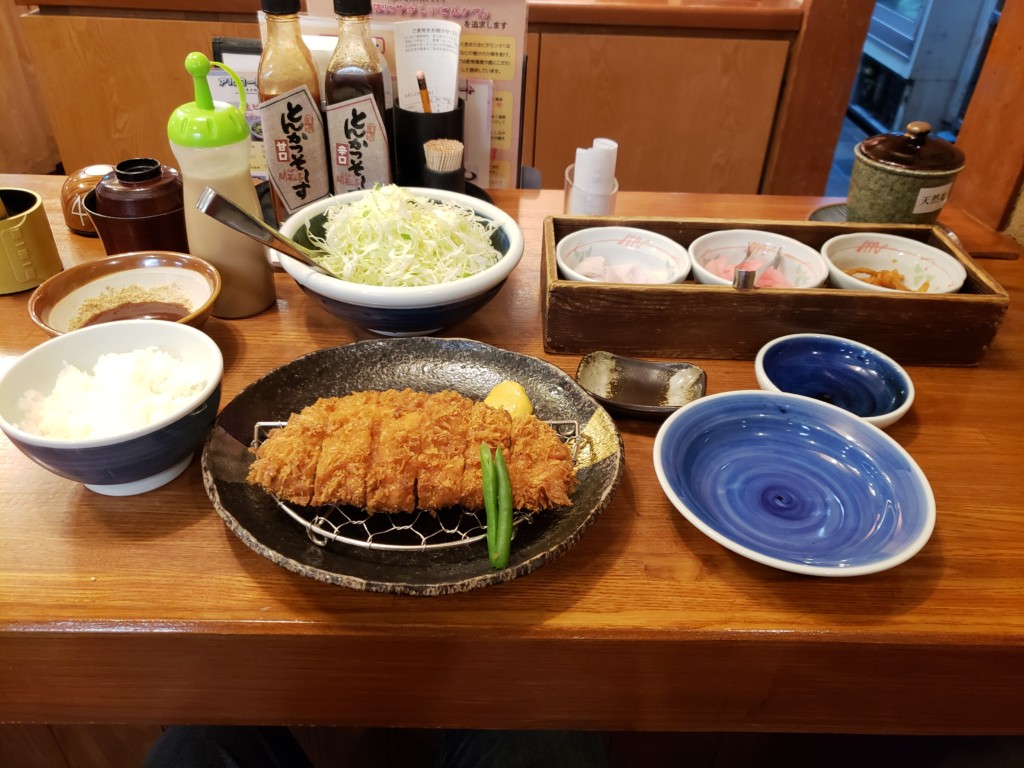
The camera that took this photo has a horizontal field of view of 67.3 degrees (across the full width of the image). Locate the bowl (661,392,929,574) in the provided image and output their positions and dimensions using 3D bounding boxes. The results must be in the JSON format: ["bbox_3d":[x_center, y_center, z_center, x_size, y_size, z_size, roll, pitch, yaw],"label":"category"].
[{"bbox_3d":[0.177,0.069,0.497,0.168,0.038,0.168,2,36,-2],"label":"bowl"}]

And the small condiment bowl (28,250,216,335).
[{"bbox_3d":[-0.297,-0.051,0.610,0.135,0.053,0.135,2,36,-2],"label":"small condiment bowl"}]

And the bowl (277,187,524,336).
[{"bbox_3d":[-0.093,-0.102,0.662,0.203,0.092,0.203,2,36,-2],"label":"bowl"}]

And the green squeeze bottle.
[{"bbox_3d":[-0.234,-0.158,0.627,0.063,0.211,0.063,3,36,0],"label":"green squeeze bottle"}]

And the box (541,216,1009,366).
[{"bbox_3d":[0.217,-0.087,0.690,0.376,0.065,0.132,1,36,-3],"label":"box"}]

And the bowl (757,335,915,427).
[{"bbox_3d":[0.242,0.007,0.590,0.113,0.035,0.113,2,36,-2],"label":"bowl"}]

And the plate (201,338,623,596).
[{"bbox_3d":[-0.062,0.049,0.510,0.263,0.034,0.244,2,36,-2],"label":"plate"}]

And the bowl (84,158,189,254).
[{"bbox_3d":[-0.349,-0.165,0.732,0.101,0.087,0.101,2,36,-2],"label":"bowl"}]

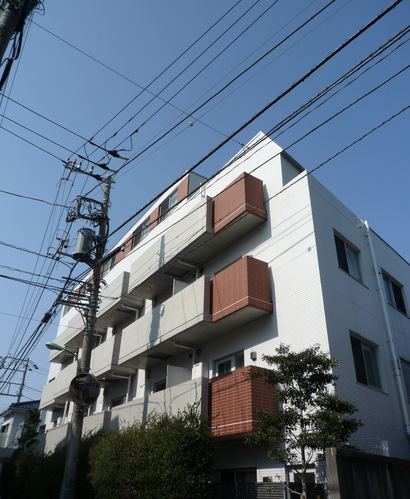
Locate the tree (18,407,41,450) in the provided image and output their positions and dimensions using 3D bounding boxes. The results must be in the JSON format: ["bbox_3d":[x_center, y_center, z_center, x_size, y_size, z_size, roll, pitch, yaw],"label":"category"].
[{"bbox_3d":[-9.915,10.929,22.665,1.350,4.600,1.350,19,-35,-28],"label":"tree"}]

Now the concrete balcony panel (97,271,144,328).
[{"bbox_3d":[-3.991,2.385,18.820,1.018,1.344,3.539,19,-35,-28],"label":"concrete balcony panel"}]

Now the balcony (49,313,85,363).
[{"bbox_3d":[-7.504,5.006,23.499,1.018,1.344,7.716,19,-35,-28],"label":"balcony"}]

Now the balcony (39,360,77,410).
[{"bbox_3d":[-7.572,7.431,22.090,1.018,1.333,7.716,19,-35,-28],"label":"balcony"}]

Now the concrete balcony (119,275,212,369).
[{"bbox_3d":[-1.144,2.635,13.529,1.018,1.333,5.695,19,-35,-28],"label":"concrete balcony"}]

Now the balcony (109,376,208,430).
[{"bbox_3d":[-1.228,5.066,12.143,1.018,1.333,5.751,19,-35,-28],"label":"balcony"}]

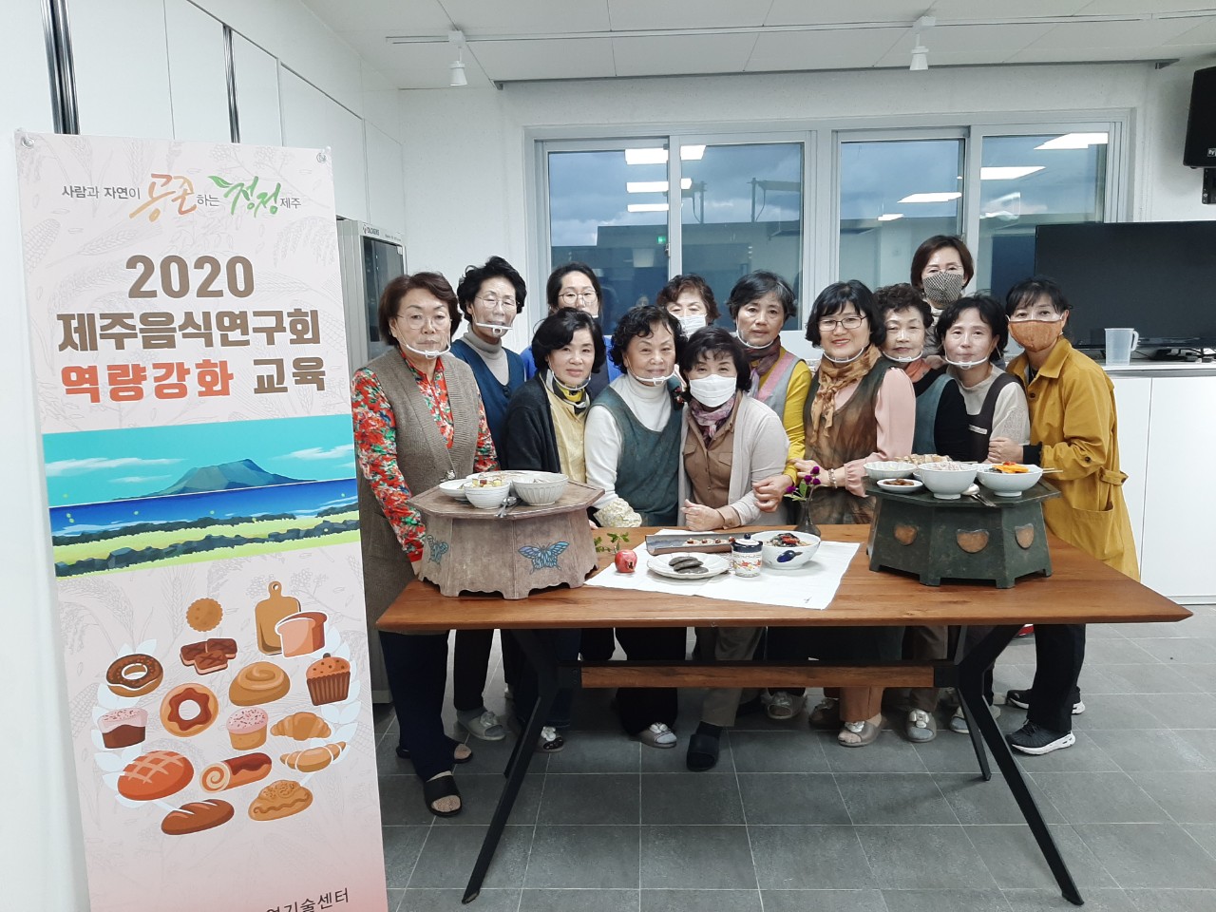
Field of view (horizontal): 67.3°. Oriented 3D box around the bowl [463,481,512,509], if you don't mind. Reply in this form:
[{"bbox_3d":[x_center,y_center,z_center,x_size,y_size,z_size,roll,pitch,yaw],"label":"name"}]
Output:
[{"bbox_3d":[-0.297,0.098,2.262,0.118,0.058,0.118,-1,8,0],"label":"bowl"}]

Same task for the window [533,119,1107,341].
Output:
[{"bbox_3d":[1.084,-1.109,4.609,2.960,1.150,0.160,-1,8,3],"label":"window"}]

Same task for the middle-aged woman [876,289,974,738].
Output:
[{"bbox_3d":[1.054,0.189,3.076,0.410,1.530,0.340,3,9,30],"label":"middle-aged woman"}]

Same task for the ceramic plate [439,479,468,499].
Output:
[{"bbox_3d":[-0.374,0.093,2.372,0.122,0.037,0.122,-2,8,0],"label":"ceramic plate"}]

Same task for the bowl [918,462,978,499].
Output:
[{"bbox_3d":[0.826,0.061,2.226,0.136,0.072,0.136,-1,8,3],"label":"bowl"}]

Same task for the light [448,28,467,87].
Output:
[{"bbox_3d":[-0.603,-1.602,3.680,0.080,0.230,0.080,-1,8,3],"label":"light"}]

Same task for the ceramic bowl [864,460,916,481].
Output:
[{"bbox_3d":[0.788,0.043,2.551,0.146,0.042,0.146,0,8,12],"label":"ceramic bowl"}]

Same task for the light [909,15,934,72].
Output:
[{"bbox_3d":[1.260,-1.658,3.675,0.100,0.205,0.110,-1,8,3],"label":"light"}]

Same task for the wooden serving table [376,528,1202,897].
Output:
[{"bbox_3d":[0.400,0.675,2.494,1.780,0.770,0.900,-1,8,3],"label":"wooden serving table"}]

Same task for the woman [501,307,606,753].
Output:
[{"bbox_3d":[-0.151,0.268,2.949,0.460,1.480,0.440,-5,9,-24],"label":"woman"}]

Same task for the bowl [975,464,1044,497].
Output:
[{"bbox_3d":[0.977,0.060,2.224,0.148,0.064,0.148,-1,8,3],"label":"bowl"}]

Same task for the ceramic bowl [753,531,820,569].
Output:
[{"bbox_3d":[0.470,0.253,2.407,0.178,0.072,0.178,-1,8,3],"label":"ceramic bowl"}]

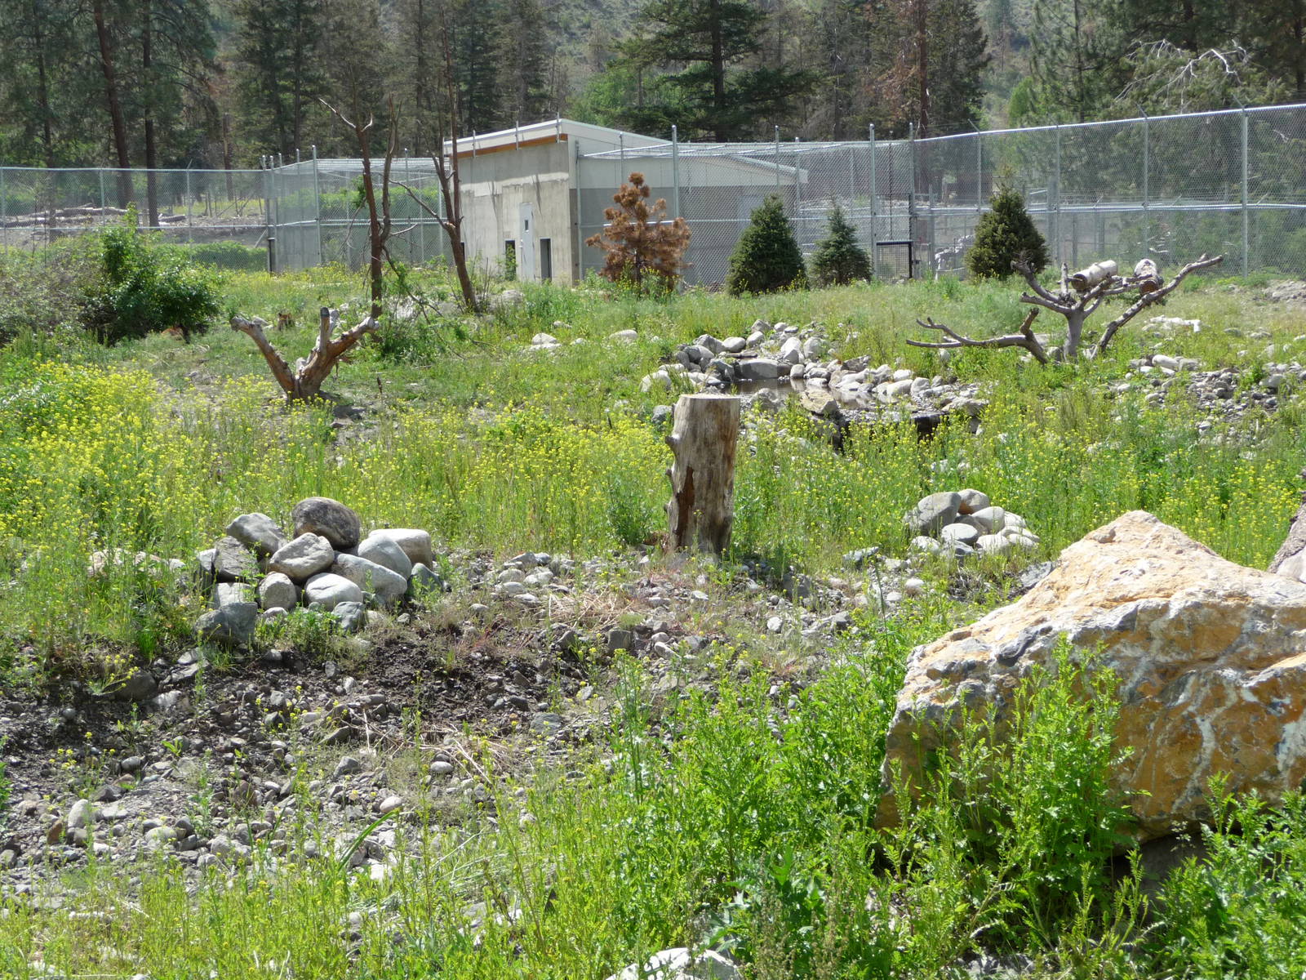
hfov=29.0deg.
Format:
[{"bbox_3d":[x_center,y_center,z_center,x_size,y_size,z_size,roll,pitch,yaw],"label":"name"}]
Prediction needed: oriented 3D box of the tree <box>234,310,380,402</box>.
[{"bbox_3d":[-3.733,-1.433,27.000,1.569,1.046,1.050,-2,6,0],"label":"tree"}]

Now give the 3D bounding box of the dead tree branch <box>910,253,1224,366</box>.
[{"bbox_3d":[4.910,-2.125,30.000,3.717,1.356,2.000,-2,6,0],"label":"dead tree branch"}]

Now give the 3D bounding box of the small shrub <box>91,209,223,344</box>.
[{"bbox_3d":[-8.149,-3.509,41.500,2.178,2.245,2.100,-2,6,0],"label":"small shrub"}]

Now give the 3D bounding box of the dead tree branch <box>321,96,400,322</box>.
[{"bbox_3d":[-4.510,-4.195,39.000,1.244,3.825,1.100,-2,6,0],"label":"dead tree branch"}]

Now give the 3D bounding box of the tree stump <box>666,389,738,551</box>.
[{"bbox_3d":[0.290,-0.087,14.800,0.420,0.956,0.380,3,6,0],"label":"tree stump"}]

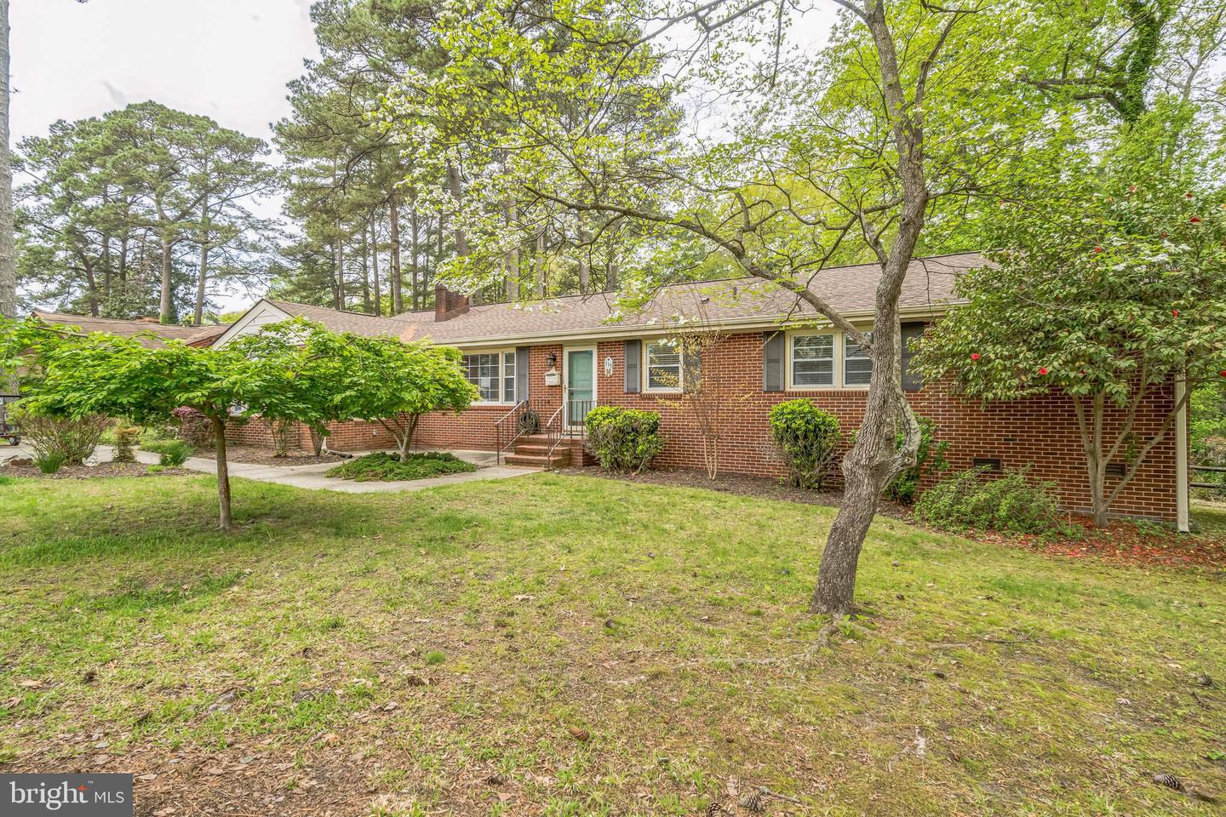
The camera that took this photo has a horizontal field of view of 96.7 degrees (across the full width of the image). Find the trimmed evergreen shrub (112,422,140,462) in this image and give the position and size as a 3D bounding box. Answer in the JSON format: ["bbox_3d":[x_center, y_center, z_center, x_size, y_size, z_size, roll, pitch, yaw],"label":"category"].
[{"bbox_3d":[-9.490,0.660,10.620,0.470,0.810,0.460,0,0,-42],"label":"trimmed evergreen shrub"}]

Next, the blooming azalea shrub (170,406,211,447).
[{"bbox_3d":[-10.350,0.430,13.500,1.050,1.060,1.000,0,0,-37],"label":"blooming azalea shrub"}]

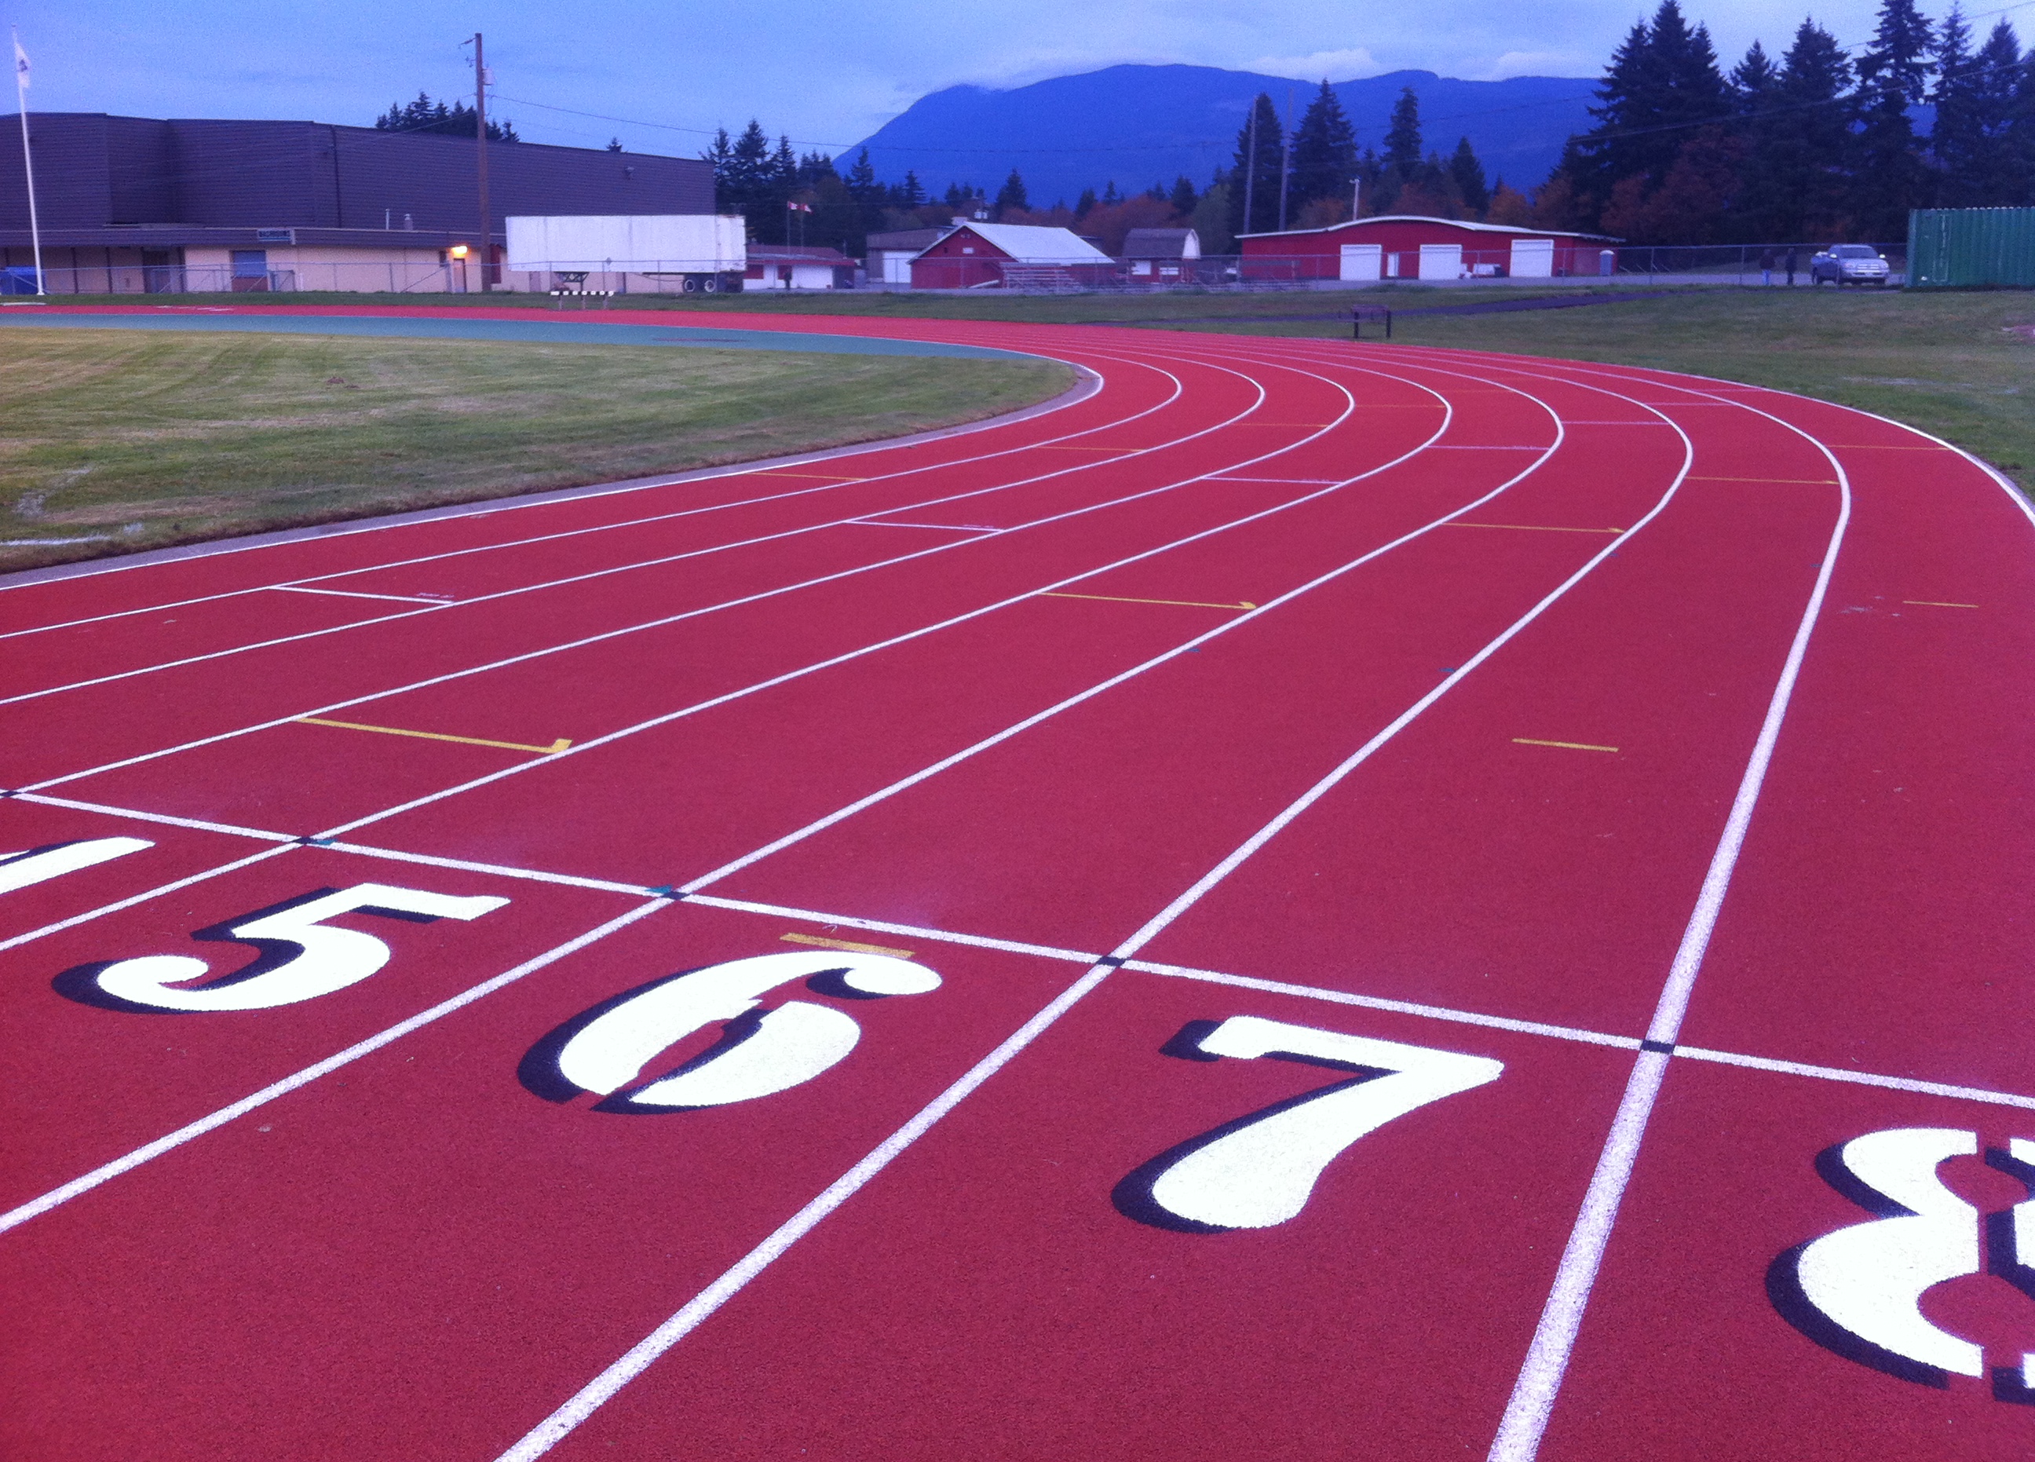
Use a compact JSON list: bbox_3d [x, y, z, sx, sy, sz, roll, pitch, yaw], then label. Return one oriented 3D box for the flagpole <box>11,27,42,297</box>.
[{"bbox_3d":[-45.572,-26.126,94.617,0.450,11.942,0.350,0,12,0],"label":"flagpole"}]

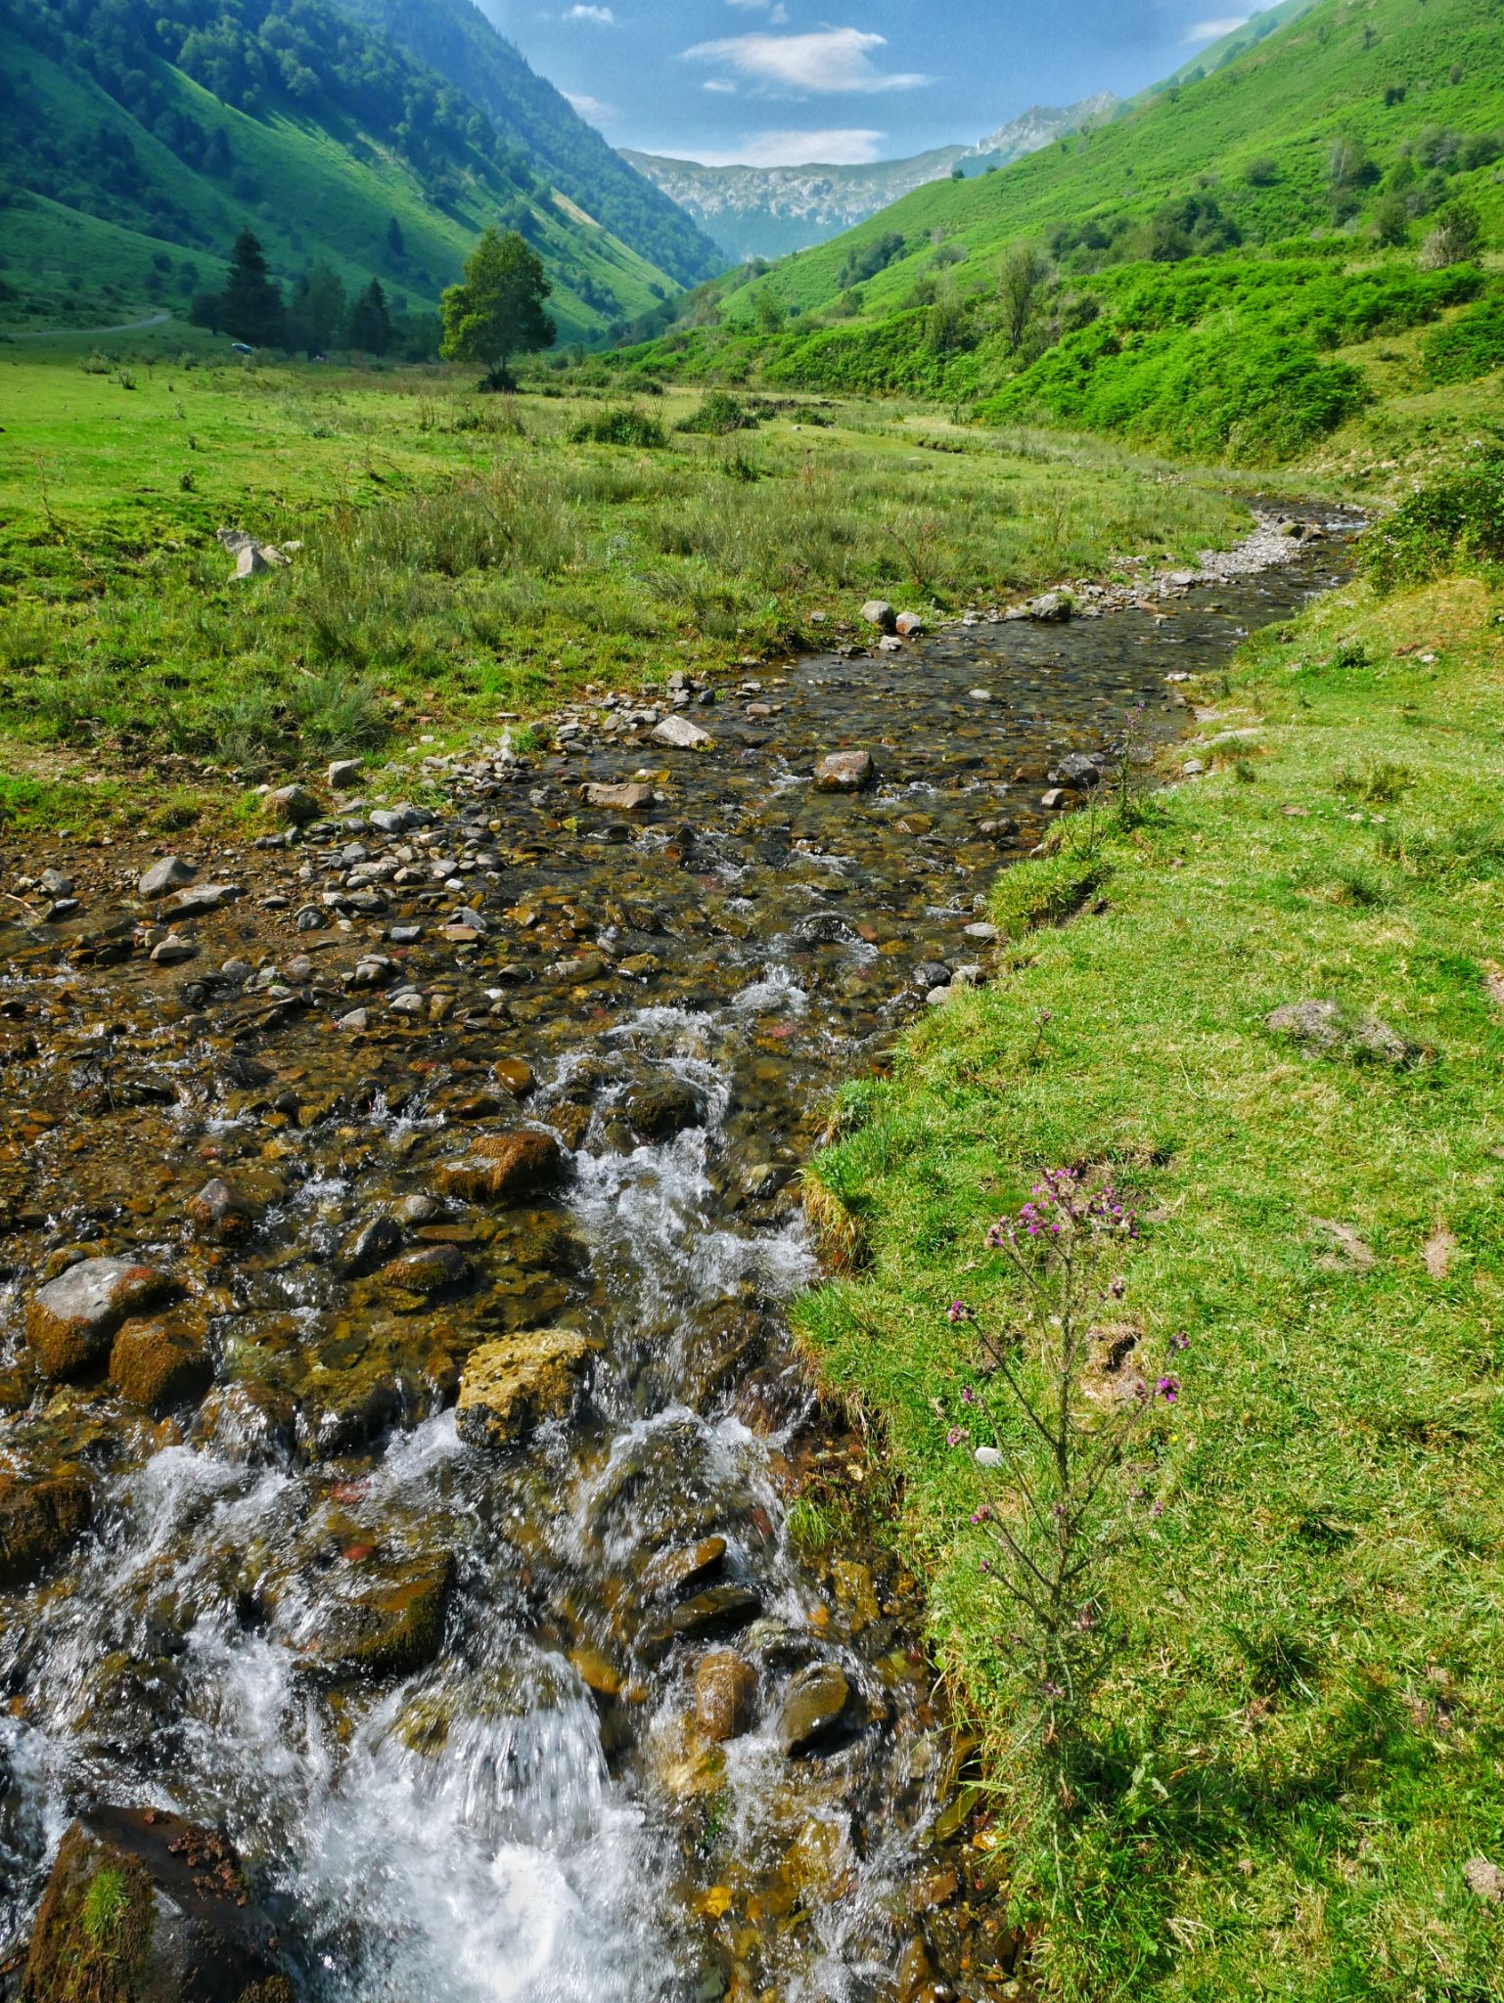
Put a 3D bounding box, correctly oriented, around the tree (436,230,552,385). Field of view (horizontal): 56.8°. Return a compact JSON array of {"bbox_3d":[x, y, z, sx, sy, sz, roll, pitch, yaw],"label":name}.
[{"bbox_3d":[-12.984,-35.207,70.653,5.711,7.407,5.426,-4,25,-8],"label":"tree"}]

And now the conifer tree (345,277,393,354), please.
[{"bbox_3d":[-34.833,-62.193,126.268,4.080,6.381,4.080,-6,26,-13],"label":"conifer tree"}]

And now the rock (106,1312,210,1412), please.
[{"bbox_3d":[-1.199,0.732,2.820,0.193,0.204,0.183,-13,28,-25],"label":"rock"}]

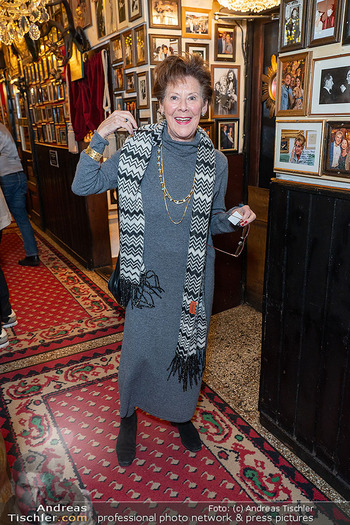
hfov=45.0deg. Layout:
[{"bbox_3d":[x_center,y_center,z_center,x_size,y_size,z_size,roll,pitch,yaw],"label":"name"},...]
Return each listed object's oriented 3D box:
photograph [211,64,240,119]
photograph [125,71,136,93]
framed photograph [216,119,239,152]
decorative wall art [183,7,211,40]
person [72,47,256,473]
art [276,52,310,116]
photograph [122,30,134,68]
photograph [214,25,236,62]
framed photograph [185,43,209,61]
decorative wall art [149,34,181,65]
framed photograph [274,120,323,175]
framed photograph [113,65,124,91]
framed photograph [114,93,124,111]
[{"bbox_3d":[0.356,-1.206,2.995,0.238,0.344,0.022,-12,21,-27],"label":"photograph"},{"bbox_3d":[-0.304,-1.257,2.961,0.022,0.127,0.162,-12,21,-27],"label":"photograph"},{"bbox_3d":[0.375,-0.891,2.993,0.182,0.230,0.022,-11,20,-27],"label":"framed photograph"},{"bbox_3d":[0.138,-1.558,2.757,0.228,0.176,0.022,-12,21,-27],"label":"decorative wall art"},{"bbox_3d":[-0.048,0.077,1.709,0.680,1.650,0.410,-2,18,0],"label":"person"},{"bbox_3d":[0.463,-0.684,1.647,0.022,0.221,0.156,-11,20,-27],"label":"art"},{"bbox_3d":[-0.305,-1.421,2.839,0.019,0.217,0.159,-11,20,-27],"label":"photograph"},{"bbox_3d":[0.338,-1.499,2.893,0.171,0.224,0.022,-12,21,-27],"label":"photograph"},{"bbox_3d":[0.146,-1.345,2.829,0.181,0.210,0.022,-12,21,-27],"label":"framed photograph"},{"bbox_3d":[-0.062,-1.357,2.704,0.225,0.173,0.022,-12,21,-27],"label":"decorative wall art"},{"bbox_3d":[0.478,-0.445,1.631,0.022,0.196,0.246,-12,21,-27],"label":"framed photograph"},{"bbox_3d":[-0.402,-1.329,3.059,0.019,0.161,0.197,-11,20,-27],"label":"framed photograph"},{"bbox_3d":[-0.414,-1.185,3.201,0.022,0.169,0.177,-12,21,-27],"label":"framed photograph"}]

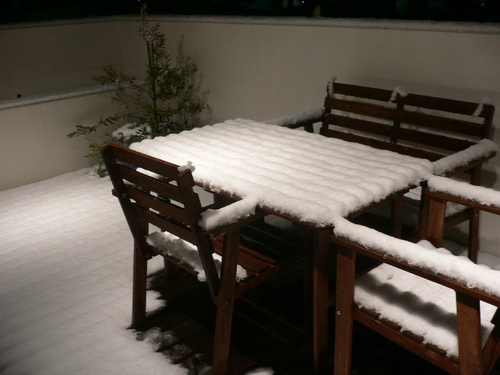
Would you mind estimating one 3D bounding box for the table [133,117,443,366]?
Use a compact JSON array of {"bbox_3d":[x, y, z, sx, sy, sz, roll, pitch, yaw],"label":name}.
[{"bbox_3d":[0.102,0.219,2.320,0.664,0.776,1.150,-21,28,-38],"label":"table"}]

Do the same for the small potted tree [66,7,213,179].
[{"bbox_3d":[-0.967,-0.836,4.321,1.200,1.371,1.000,-7,22,-11],"label":"small potted tree"}]

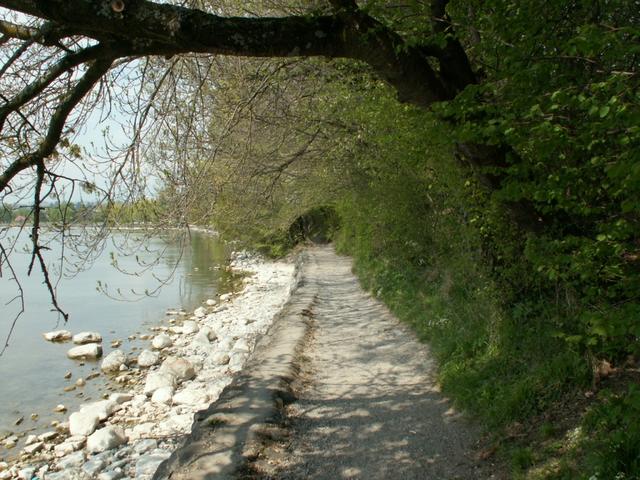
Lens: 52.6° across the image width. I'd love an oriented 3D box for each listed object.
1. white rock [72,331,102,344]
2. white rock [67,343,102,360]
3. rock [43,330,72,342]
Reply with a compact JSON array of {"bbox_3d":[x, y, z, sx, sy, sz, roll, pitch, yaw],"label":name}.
[{"bbox_3d":[-4.655,1.975,13.002,0.555,0.227,0.380,0,2,-16],"label":"white rock"},{"bbox_3d":[-4.195,2.000,11.603,0.595,0.255,0.420,0,2,-16],"label":"white rock"},{"bbox_3d":[-5.352,1.975,13.265,0.547,0.215,0.360,0,2,-16],"label":"rock"}]

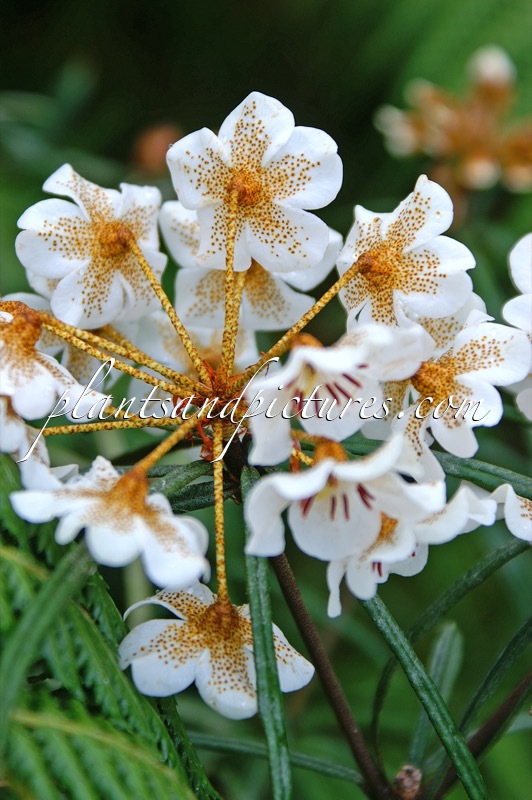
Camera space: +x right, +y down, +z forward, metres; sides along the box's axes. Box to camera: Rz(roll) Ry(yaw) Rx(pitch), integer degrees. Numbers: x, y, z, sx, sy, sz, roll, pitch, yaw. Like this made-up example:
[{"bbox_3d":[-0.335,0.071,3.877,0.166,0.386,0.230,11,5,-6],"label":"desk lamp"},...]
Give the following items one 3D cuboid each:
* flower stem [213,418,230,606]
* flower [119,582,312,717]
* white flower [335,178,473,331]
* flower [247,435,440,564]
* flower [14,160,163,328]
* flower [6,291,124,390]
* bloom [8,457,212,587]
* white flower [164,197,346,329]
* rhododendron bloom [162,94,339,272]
[{"bbox_3d":[-0.009,0.022,0.463,0.002,0.037,0.002,-2,-2,0],"label":"flower stem"},{"bbox_3d":[-0.009,0.042,0.418,0.035,0.016,0.031,0,49,-3],"label":"flower"},{"bbox_3d":[0.024,-0.027,0.434,0.028,0.030,0.014,6,14,30],"label":"white flower"},{"bbox_3d":[0.012,0.017,0.407,0.036,0.017,0.032,-6,-25,-33],"label":"flower"},{"bbox_3d":[-0.031,-0.028,0.434,0.029,0.031,0.014,-5,8,-25],"label":"flower"},{"bbox_3d":[-0.042,-0.013,0.490,0.029,0.027,0.014,-12,-6,-29],"label":"flower"},{"bbox_3d":[-0.030,0.023,0.448,0.037,0.016,0.030,20,23,1],"label":"bloom"},{"bbox_3d":[-0.003,-0.026,0.448,0.034,0.031,0.015,0,24,2],"label":"white flower"},{"bbox_3d":[-0.003,-0.040,0.430,0.032,0.033,0.014,1,8,9],"label":"rhododendron bloom"}]

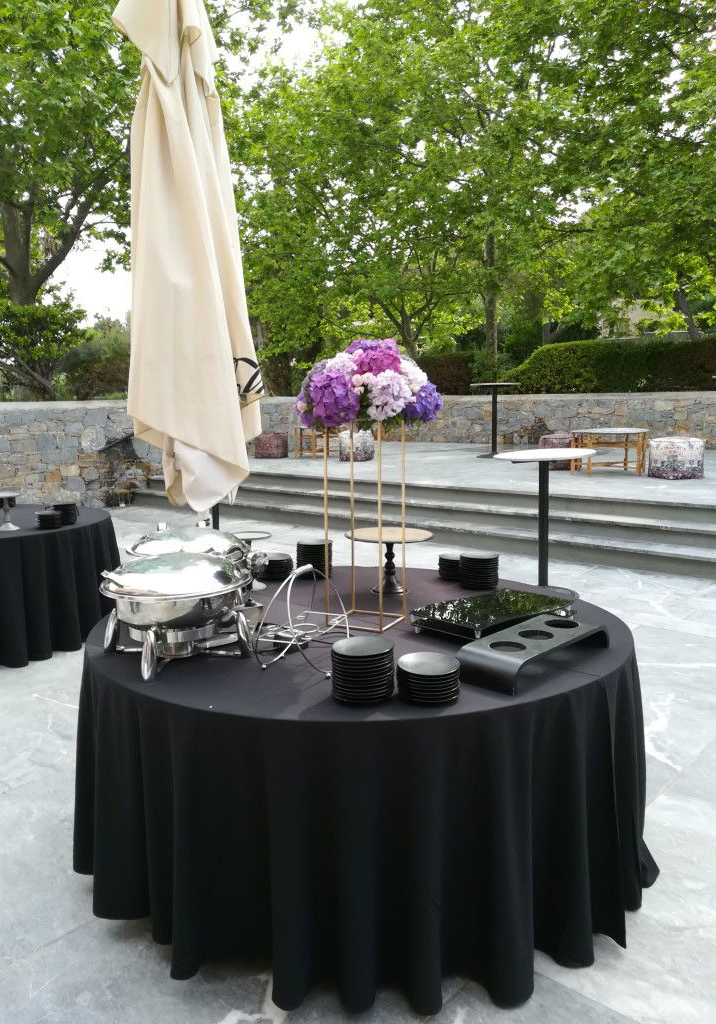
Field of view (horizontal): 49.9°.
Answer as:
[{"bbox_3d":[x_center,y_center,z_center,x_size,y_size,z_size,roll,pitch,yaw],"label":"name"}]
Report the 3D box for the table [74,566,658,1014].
[{"bbox_3d":[0.007,0.753,2.767,1.920,0.750,1.900,-1,9,0],"label":"table"}]

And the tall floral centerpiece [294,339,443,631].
[{"bbox_3d":[0.043,-0.094,2.643,0.490,0.960,0.480,4,10,30],"label":"tall floral centerpiece"}]

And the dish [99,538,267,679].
[{"bbox_3d":[-0.522,0.275,2.373,0.520,0.320,0.460,-6,10,-30],"label":"dish"}]

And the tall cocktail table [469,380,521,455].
[{"bbox_3d":[2.099,-1.392,11.772,0.780,1.100,0.780,0,8,10],"label":"tall cocktail table"}]

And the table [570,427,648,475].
[{"bbox_3d":[3.058,-0.725,9.313,0.950,0.520,0.950,1,9,18],"label":"table"}]

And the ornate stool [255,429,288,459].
[{"bbox_3d":[-1.357,-1.064,12.063,0.510,0.410,0.510,-1,9,0],"label":"ornate stool"}]

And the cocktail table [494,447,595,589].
[{"bbox_3d":[1.365,0.105,5.620,0.740,1.070,0.740,-1,9,0],"label":"cocktail table"}]

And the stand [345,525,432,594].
[{"bbox_3d":[0.124,0.203,3.019,0.350,0.232,0.350,-1,8,2],"label":"stand"}]

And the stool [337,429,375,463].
[{"bbox_3d":[-0.020,-1.019,11.768,0.460,0.450,0.460,1,8,13],"label":"stool"}]

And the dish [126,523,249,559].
[{"bbox_3d":[-0.618,0.203,2.853,0.490,0.310,0.450,-1,8,0],"label":"dish"}]

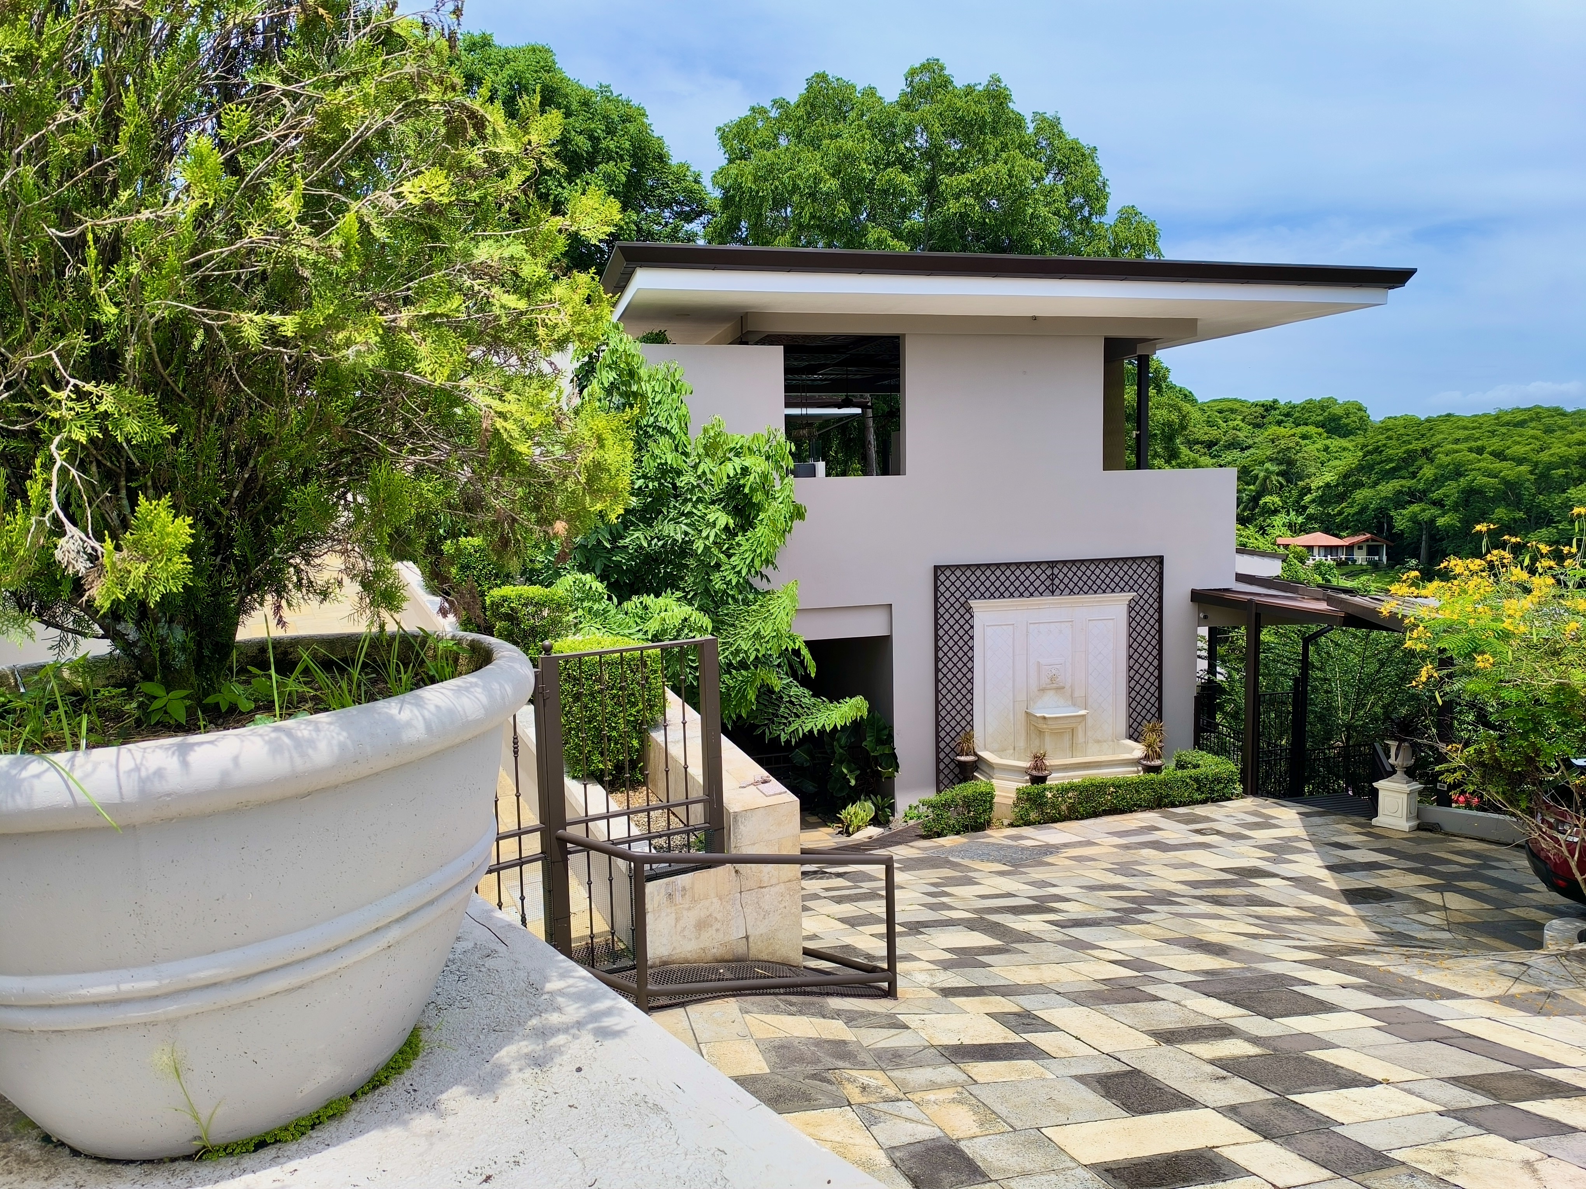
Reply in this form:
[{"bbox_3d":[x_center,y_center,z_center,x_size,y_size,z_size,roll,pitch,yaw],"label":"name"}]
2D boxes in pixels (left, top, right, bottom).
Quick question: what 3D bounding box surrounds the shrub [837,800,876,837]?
[{"bbox_3d":[0.779,2.729,12.861,0.430,0.370,0.410,-3,7,-14],"label":"shrub"}]

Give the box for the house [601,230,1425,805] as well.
[{"bbox_3d":[2.669,-1.005,19.598,12.308,8.323,9.000,-3,6,-15],"label":"house"}]

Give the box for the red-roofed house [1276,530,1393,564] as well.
[{"bbox_3d":[71.687,-6.173,140.000,13.600,4.500,8.500,2,6,27],"label":"red-roofed house"}]

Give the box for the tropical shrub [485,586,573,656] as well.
[{"bbox_3d":[-2.873,0.436,11.504,0.940,1.050,0.950,-3,6,-15],"label":"tropical shrub"}]

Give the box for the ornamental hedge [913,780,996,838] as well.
[{"bbox_3d":[2.329,3.170,15.792,1.191,0.580,0.800,-3,6,-15],"label":"ornamental hedge"}]

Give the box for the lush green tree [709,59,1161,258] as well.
[{"bbox_3d":[4.314,-6.790,31.891,13.172,18.040,12.514,0,6,8],"label":"lush green tree"}]

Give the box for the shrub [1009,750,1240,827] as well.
[{"bbox_3d":[4.989,3.018,16.780,4.120,0.570,1.300,-3,6,-15],"label":"shrub"}]

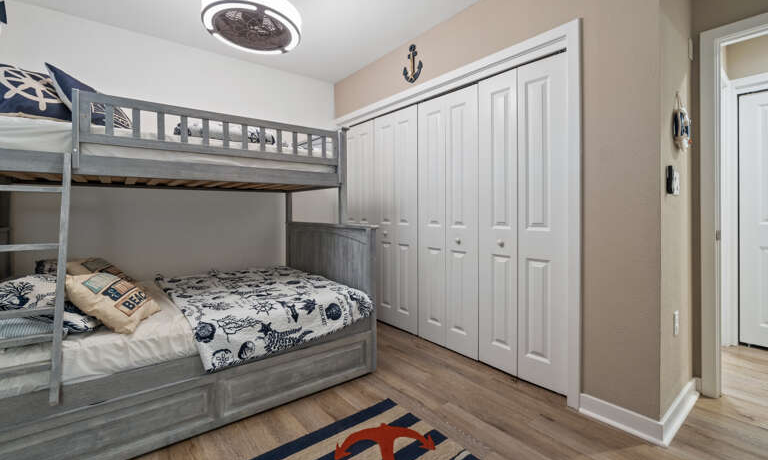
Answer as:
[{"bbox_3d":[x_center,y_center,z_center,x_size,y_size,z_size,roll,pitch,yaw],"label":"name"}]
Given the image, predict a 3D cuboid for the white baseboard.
[{"bbox_3d":[1.463,0.934,1.828,0.700,0.105,0.375,-2,2,-40],"label":"white baseboard"}]

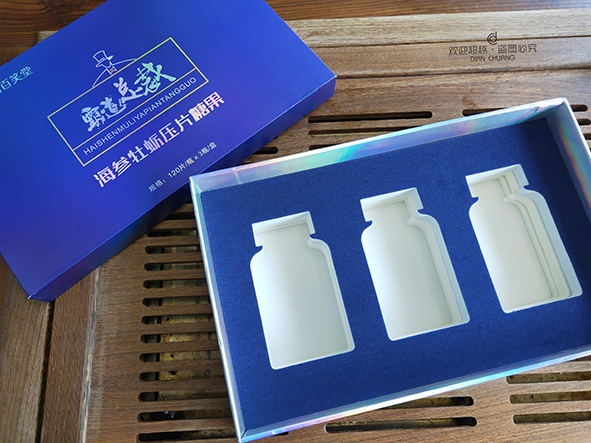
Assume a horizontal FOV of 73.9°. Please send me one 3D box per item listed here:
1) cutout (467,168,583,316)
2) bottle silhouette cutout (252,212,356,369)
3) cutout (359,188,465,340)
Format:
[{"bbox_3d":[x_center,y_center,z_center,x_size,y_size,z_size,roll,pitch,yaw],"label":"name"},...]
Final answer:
[{"bbox_3d":[0.163,0.014,0.304,0.059,0.033,0.103,-13,76,-3],"label":"cutout"},{"bbox_3d":[0.001,0.050,0.296,0.059,0.033,0.103,-13,76,-3],"label":"bottle silhouette cutout"},{"bbox_3d":[0.082,0.032,0.300,0.059,0.033,0.103,-13,76,-3],"label":"cutout"}]

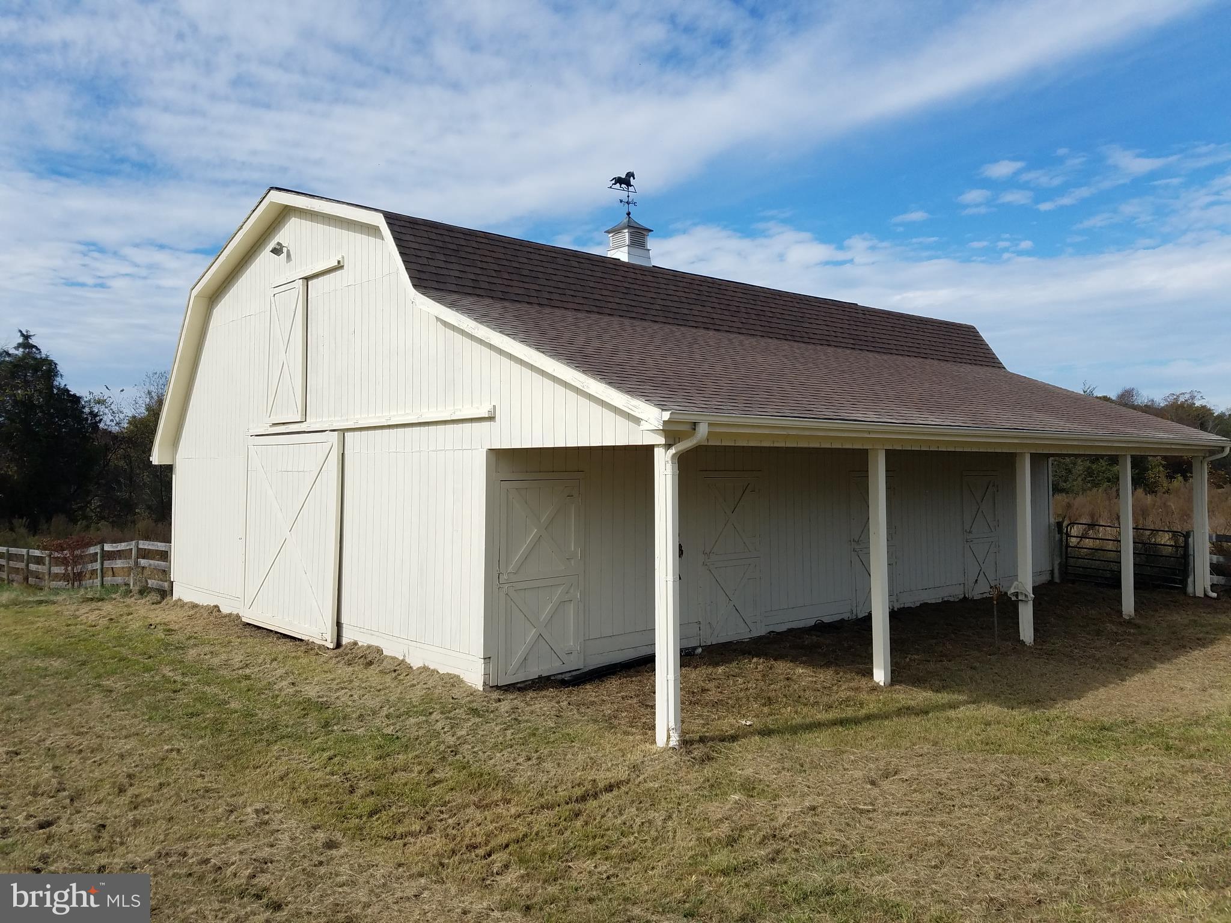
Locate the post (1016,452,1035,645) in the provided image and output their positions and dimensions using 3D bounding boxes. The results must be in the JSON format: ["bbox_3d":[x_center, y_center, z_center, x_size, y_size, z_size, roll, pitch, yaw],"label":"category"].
[{"bbox_3d":[5.927,1.248,13.360,0.142,2.729,0.142,1,-1,-42],"label":"post"}]

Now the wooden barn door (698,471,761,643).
[{"bbox_3d":[1.681,1.362,13.366,1.253,2.402,0.070,1,-1,-42],"label":"wooden barn door"}]

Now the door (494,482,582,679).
[{"bbox_3d":[-0.887,1.380,11.082,1.211,2.373,0.070,1,-1,-42],"label":"door"}]

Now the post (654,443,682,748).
[{"bbox_3d":[0.474,1.218,8.512,0.150,2.759,0.150,1,-1,-42],"label":"post"}]

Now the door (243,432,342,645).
[{"bbox_3d":[-5.110,1.134,14.509,0.130,3.092,3.453,1,-1,-42],"label":"door"}]

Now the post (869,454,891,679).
[{"bbox_3d":[3.103,1.230,10.850,0.142,2.738,0.142,1,-1,-42],"label":"post"}]

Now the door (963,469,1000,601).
[{"bbox_3d":[7.270,1.415,18.334,1.393,2.429,0.070,1,-1,-42],"label":"door"}]

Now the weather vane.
[{"bbox_3d":[0.158,-5.762,19.837,0.718,1.028,0.400,0,-1,-30],"label":"weather vane"}]

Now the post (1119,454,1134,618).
[{"bbox_3d":[8.813,1.268,15.926,0.143,2.780,0.143,1,-1,-42],"label":"post"}]

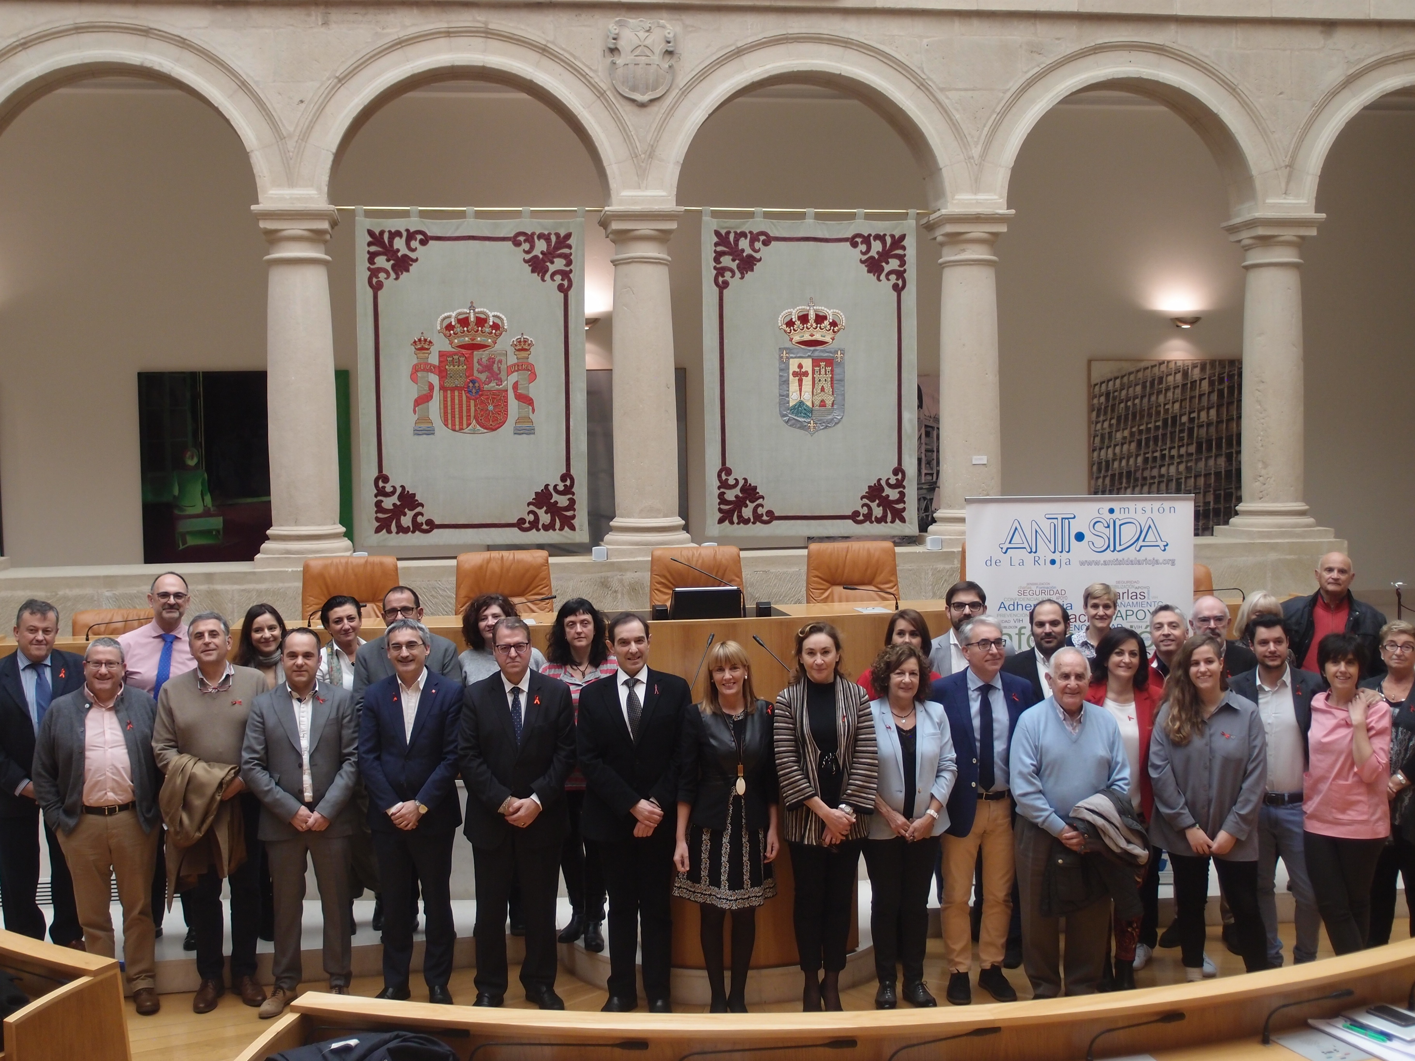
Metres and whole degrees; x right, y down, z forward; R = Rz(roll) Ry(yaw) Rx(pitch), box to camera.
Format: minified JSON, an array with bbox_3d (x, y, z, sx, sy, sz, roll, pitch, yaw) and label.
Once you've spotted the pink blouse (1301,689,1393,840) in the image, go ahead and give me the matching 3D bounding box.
[{"bbox_3d":[2.956,1.092,7.179,0.420,0.701,0.300,0,3,18],"label":"pink blouse"}]

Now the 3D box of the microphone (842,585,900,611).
[{"bbox_3d":[0.926,0.380,8.760,0.360,0.150,0.050,1,4,38],"label":"microphone"}]

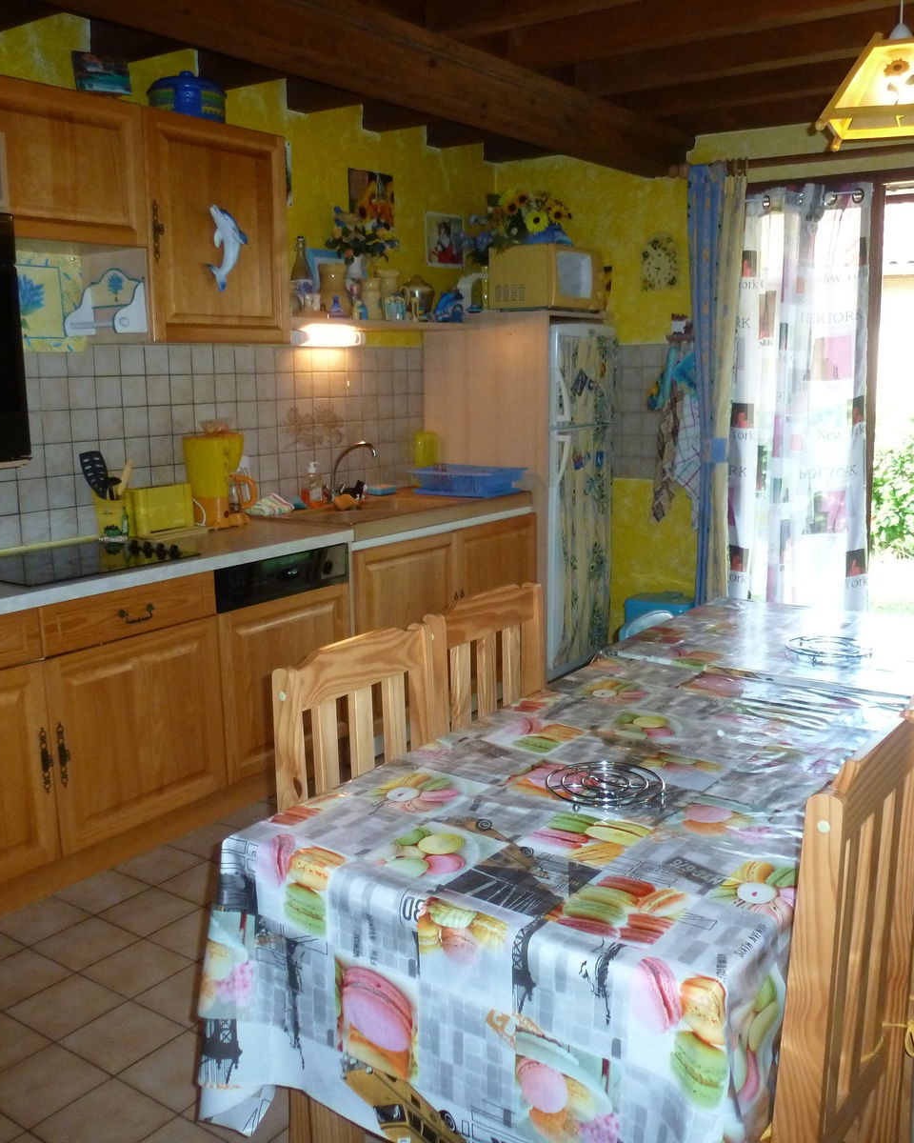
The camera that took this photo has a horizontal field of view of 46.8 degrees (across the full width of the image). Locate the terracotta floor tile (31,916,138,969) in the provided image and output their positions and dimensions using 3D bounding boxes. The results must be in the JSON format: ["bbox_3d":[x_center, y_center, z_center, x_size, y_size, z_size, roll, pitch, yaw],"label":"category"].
[{"bbox_3d":[-0.937,0.942,2.676,0.195,0.010,0.195,7,13,35],"label":"terracotta floor tile"}]

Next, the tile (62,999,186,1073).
[{"bbox_3d":[-0.726,1.010,2.286,0.195,0.010,0.195,7,13,35],"label":"tile"}]

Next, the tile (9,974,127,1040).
[{"bbox_3d":[-0.887,0.992,2.403,0.195,0.010,0.195,7,13,35],"label":"tile"}]

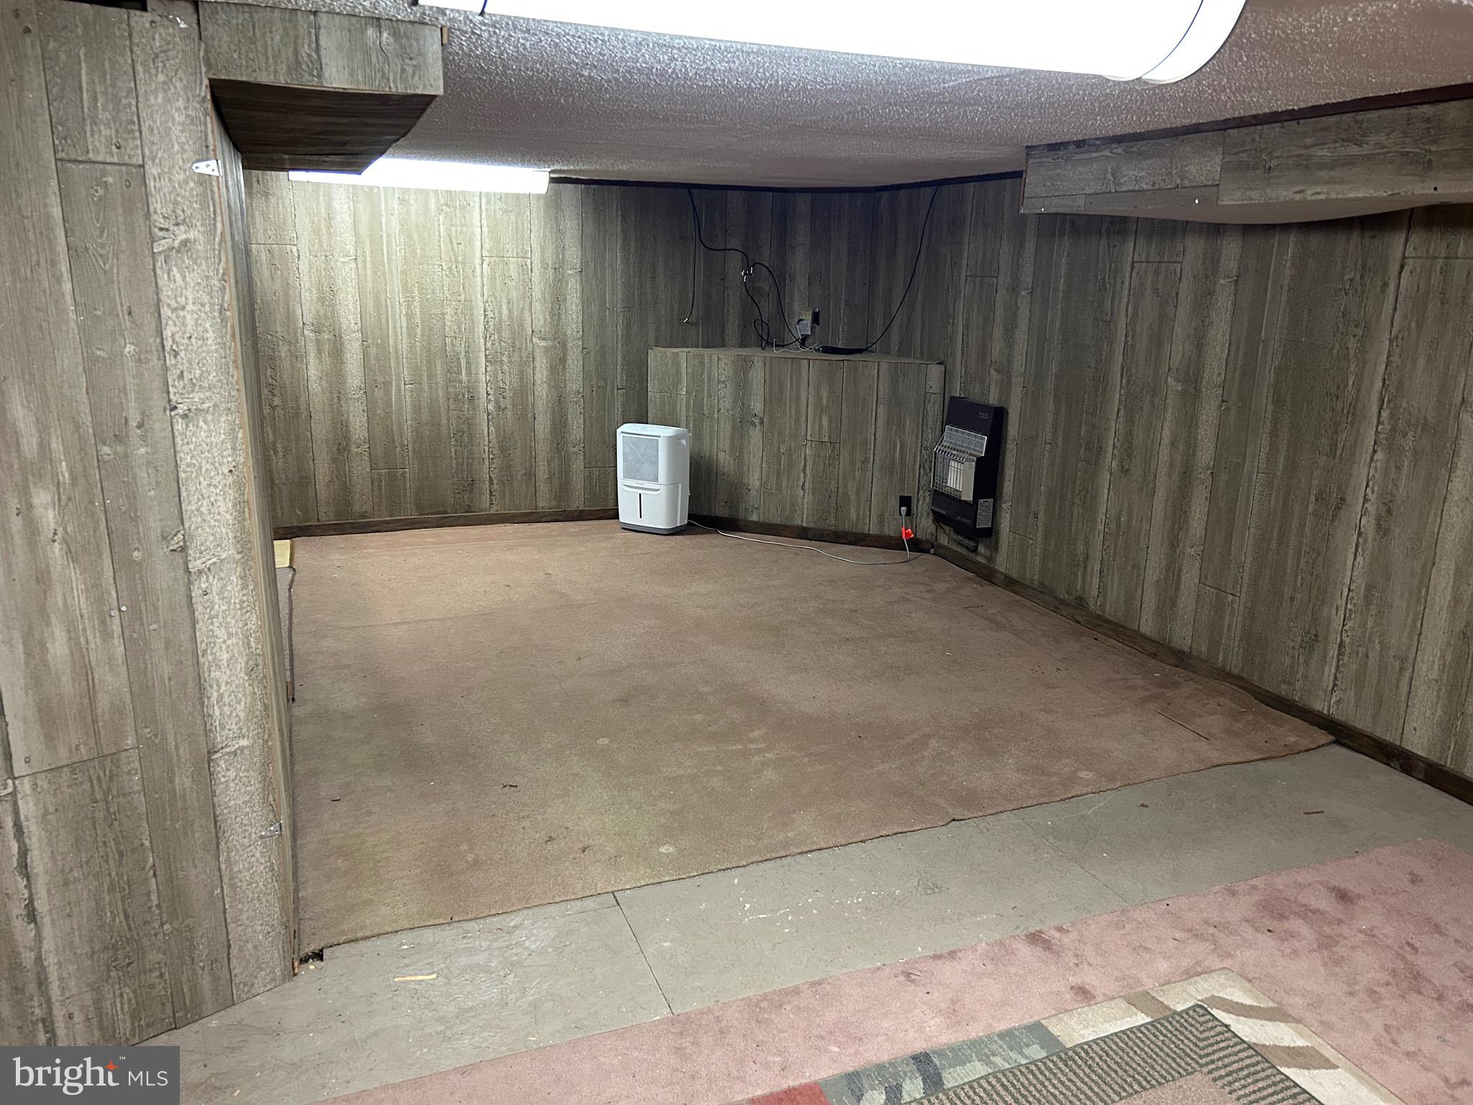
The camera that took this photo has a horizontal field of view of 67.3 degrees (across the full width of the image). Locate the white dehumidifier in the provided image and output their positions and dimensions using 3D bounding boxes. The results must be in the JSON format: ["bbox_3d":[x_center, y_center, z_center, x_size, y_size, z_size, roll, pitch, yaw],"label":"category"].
[{"bbox_3d":[-0.492,-0.446,6.612,0.370,0.597,0.283,9,17,27],"label":"white dehumidifier"}]

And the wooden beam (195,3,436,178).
[{"bbox_3d":[-1.238,-1.258,3.225,0.430,0.130,2.490,-5,16,-21],"label":"wooden beam"}]

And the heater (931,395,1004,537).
[{"bbox_3d":[1.171,-0.435,5.709,0.170,0.665,0.395,-5,16,-21],"label":"heater"}]

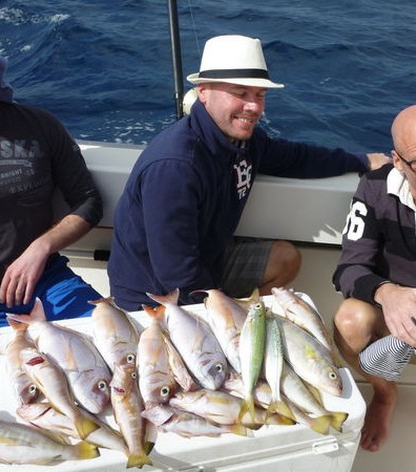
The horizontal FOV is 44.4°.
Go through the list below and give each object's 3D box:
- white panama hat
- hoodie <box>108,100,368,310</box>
[{"bbox_3d":[0.073,-0.480,1.400,0.250,0.135,0.285,-15,23,-38],"label":"white panama hat"},{"bbox_3d":[0.099,-0.063,1.522,0.430,0.589,0.760,30,41,32],"label":"hoodie"}]

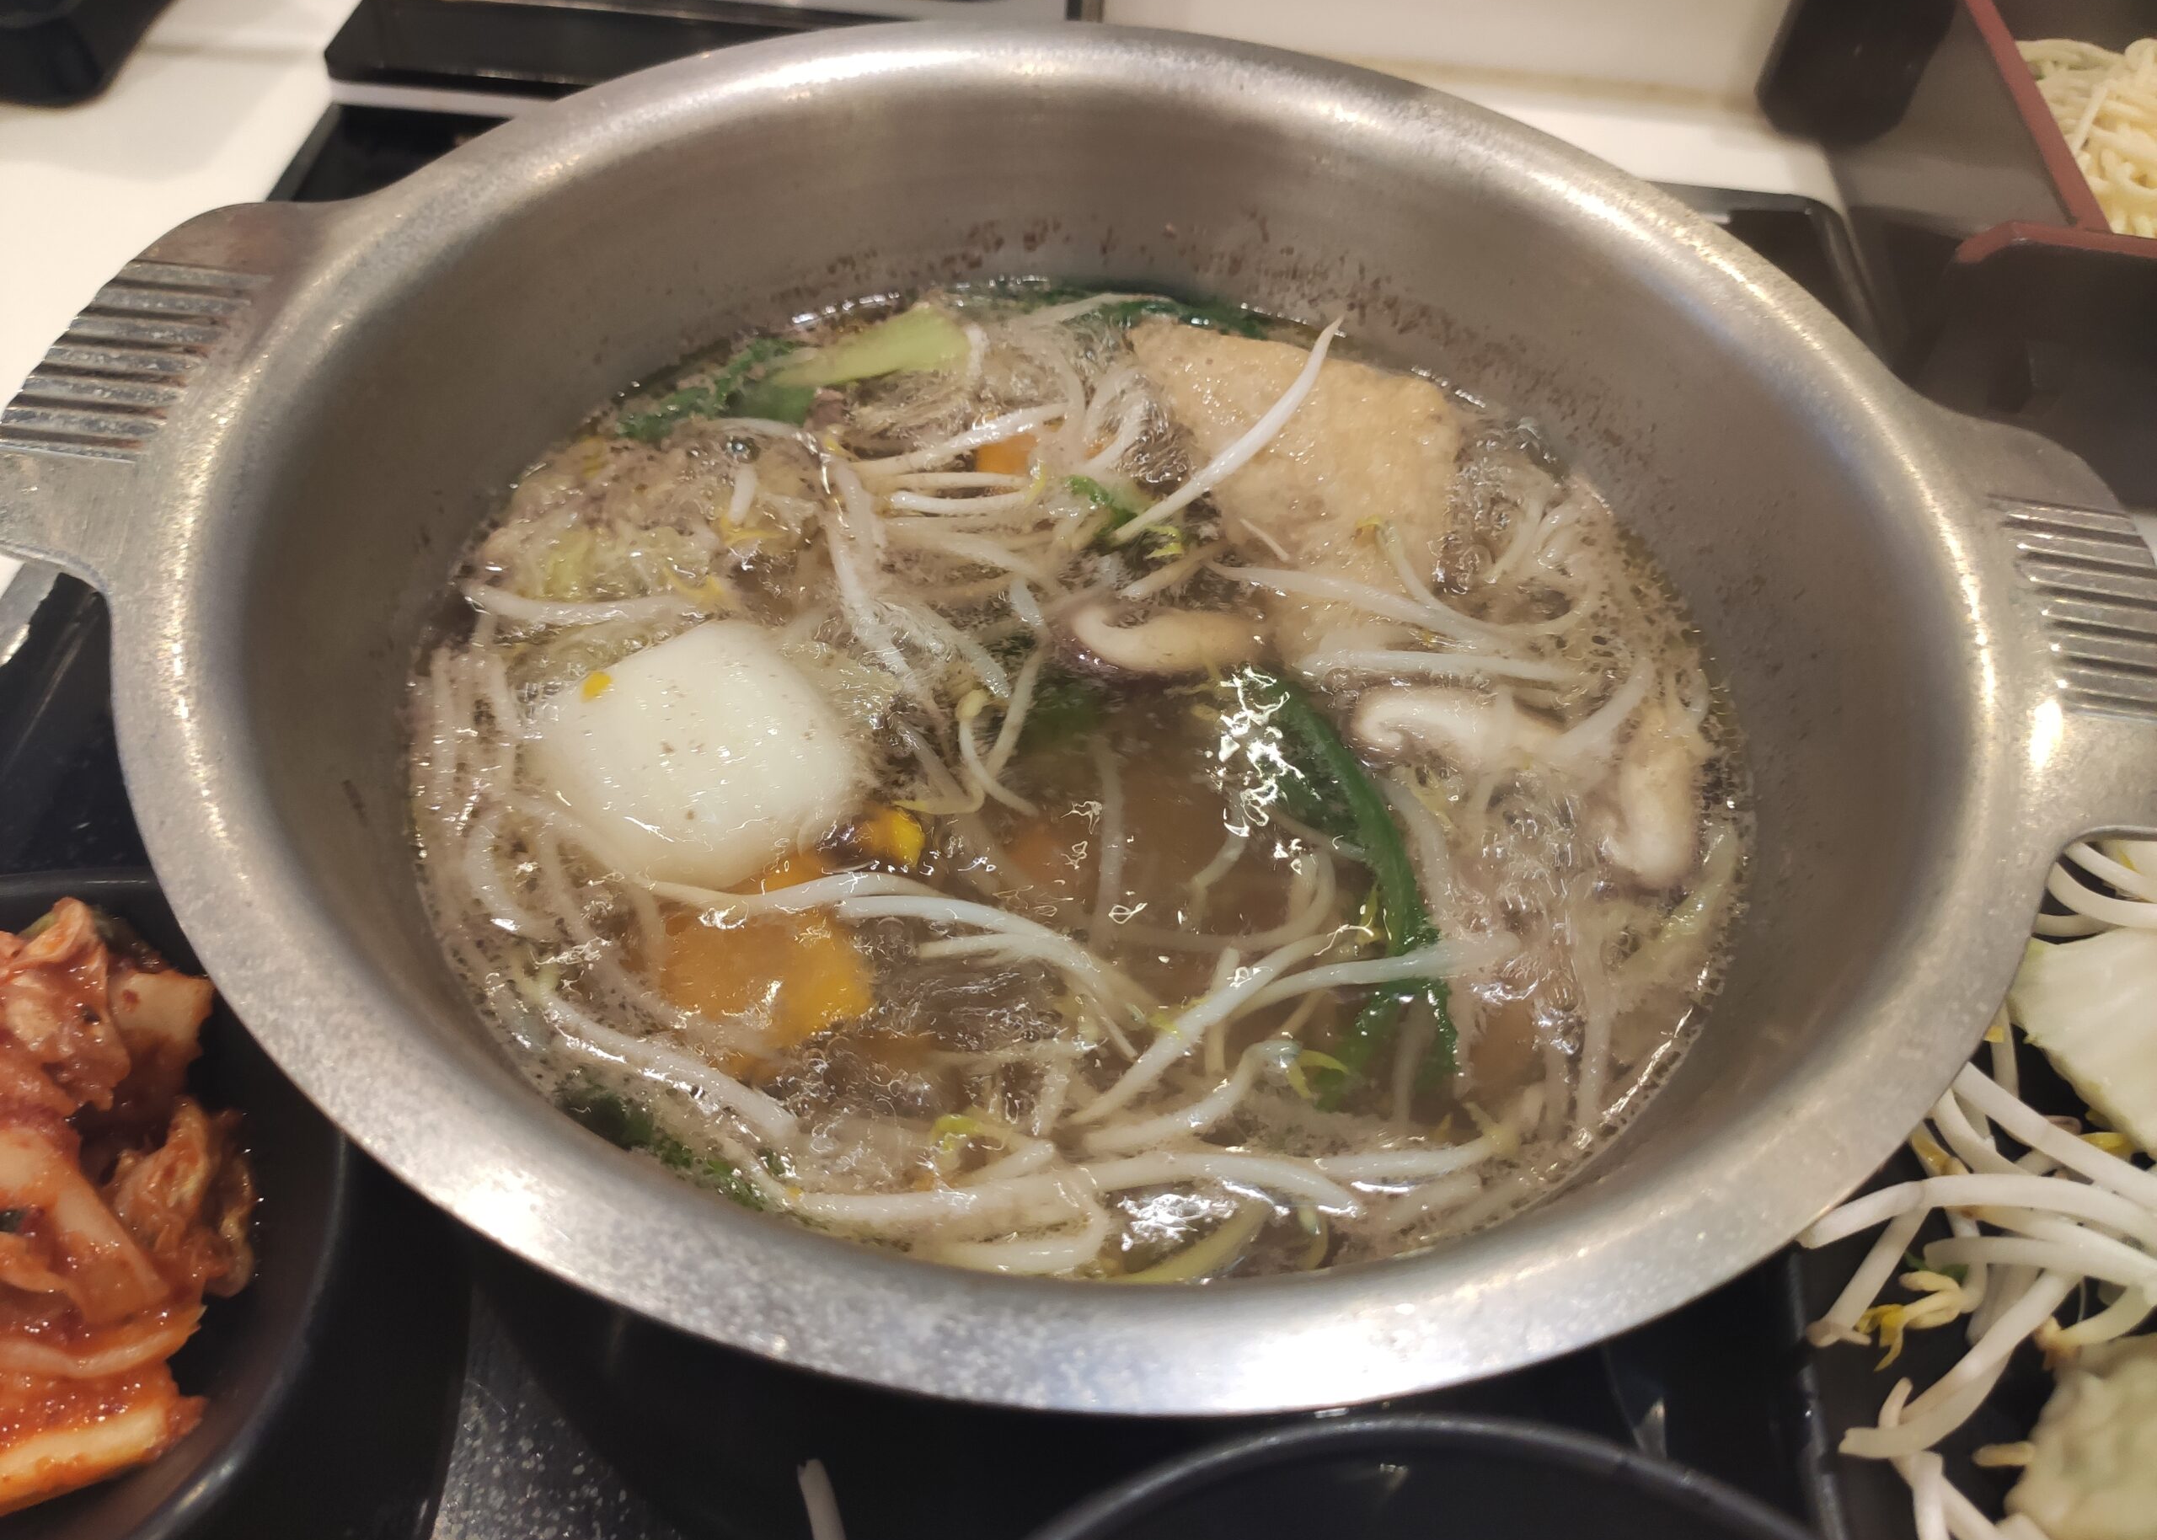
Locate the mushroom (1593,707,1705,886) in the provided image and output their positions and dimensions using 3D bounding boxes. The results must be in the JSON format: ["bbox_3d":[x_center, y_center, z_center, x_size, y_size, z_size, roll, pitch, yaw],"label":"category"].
[{"bbox_3d":[0.078,0.005,0.222,0.015,0.011,0.029,17,52,8],"label":"mushroom"}]

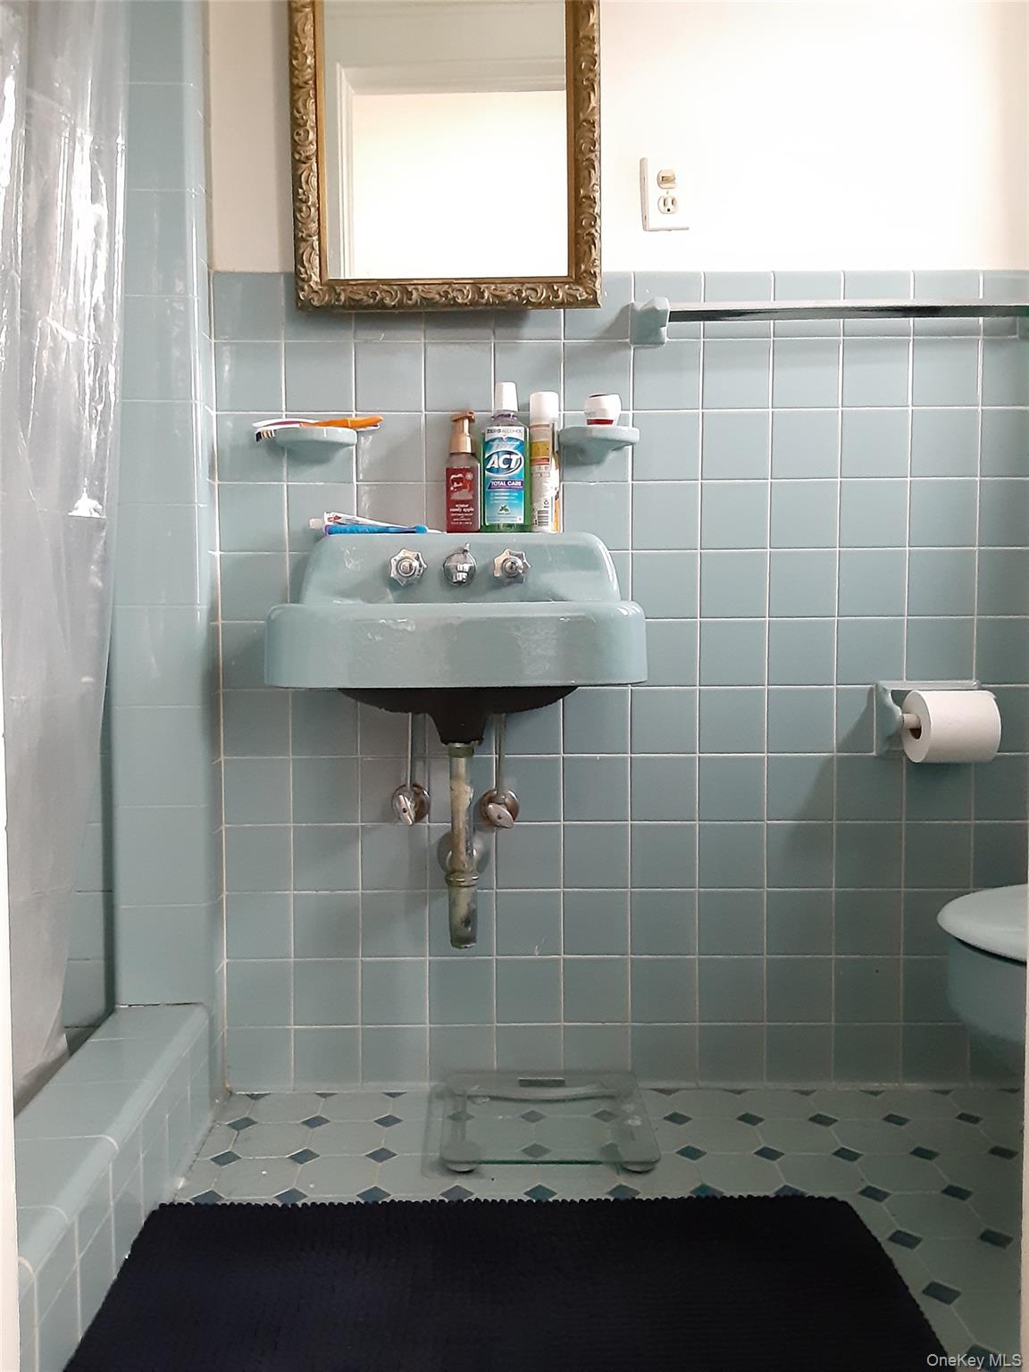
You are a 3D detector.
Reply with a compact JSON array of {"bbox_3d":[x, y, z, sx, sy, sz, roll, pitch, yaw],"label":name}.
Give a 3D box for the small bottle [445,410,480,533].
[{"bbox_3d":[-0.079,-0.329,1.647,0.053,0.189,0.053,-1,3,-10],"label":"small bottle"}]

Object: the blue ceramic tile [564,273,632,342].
[{"bbox_3d":[0.133,-0.599,1.691,0.108,0.108,0.010,0,3,0],"label":"blue ceramic tile"}]

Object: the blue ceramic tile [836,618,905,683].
[{"bbox_3d":[0.571,-0.057,1.720,0.108,0.108,0.010,0,3,0],"label":"blue ceramic tile"}]

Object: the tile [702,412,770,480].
[{"bbox_3d":[0.347,-0.381,1.693,0.107,0.107,0.010,0,3,0],"label":"tile"}]

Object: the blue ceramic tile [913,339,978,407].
[{"bbox_3d":[0.678,-0.494,1.685,0.108,0.108,0.009,0,3,0],"label":"blue ceramic tile"}]

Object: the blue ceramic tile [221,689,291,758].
[{"bbox_3d":[-0.418,0.061,1.737,0.108,0.108,0.009,0,3,0],"label":"blue ceramic tile"}]

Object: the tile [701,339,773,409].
[{"bbox_3d":[0.347,-0.490,1.687,0.107,0.107,0.010,0,3,0],"label":"tile"}]

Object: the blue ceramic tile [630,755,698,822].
[{"bbox_3d":[0.243,0.167,1.738,0.108,0.108,0.009,0,3,0],"label":"blue ceramic tile"}]

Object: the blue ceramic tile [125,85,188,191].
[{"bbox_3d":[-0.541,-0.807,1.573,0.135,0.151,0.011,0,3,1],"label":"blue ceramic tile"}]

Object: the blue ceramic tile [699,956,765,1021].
[{"bbox_3d":[0.352,0.495,1.742,0.108,0.108,0.009,0,3,0],"label":"blue ceramic tile"}]

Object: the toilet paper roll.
[{"bbox_3d":[0.666,0.062,1.630,0.103,0.109,0.109,0,3,0],"label":"toilet paper roll"}]

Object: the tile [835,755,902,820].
[{"bbox_3d":[0.569,0.165,1.723,0.107,0.107,0.010,0,3,0],"label":"tile"}]

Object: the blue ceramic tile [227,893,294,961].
[{"bbox_3d":[-0.413,0.393,1.742,0.108,0.108,0.009,0,3,0],"label":"blue ceramic tile"}]

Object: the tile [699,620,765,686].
[{"bbox_3d":[0.352,-0.053,1.726,0.108,0.108,0.009,0,3,0],"label":"tile"}]

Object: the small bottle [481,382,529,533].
[{"bbox_3d":[-0.012,-0.351,1.648,0.075,0.231,0.052,0,3,4],"label":"small bottle"}]

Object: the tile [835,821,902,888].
[{"bbox_3d":[0.572,0.275,1.738,0.108,0.108,0.010,0,3,0],"label":"tile"}]

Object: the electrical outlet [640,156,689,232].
[{"bbox_3d":[0.237,-0.770,1.673,0.070,0.114,0.009,-3,3,1],"label":"electrical outlet"}]

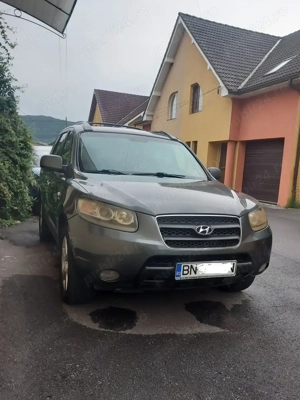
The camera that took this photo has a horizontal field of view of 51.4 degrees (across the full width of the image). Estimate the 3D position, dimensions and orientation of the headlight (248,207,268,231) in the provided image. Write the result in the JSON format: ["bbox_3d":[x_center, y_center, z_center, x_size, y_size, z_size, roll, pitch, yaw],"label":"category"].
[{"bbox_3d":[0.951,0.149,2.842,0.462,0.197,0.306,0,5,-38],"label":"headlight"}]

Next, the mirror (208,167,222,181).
[{"bbox_3d":[0.799,-0.329,3.977,0.235,0.165,0.140,2,4,-23],"label":"mirror"}]

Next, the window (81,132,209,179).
[{"bbox_3d":[-0.075,-0.513,3.552,1.460,0.120,0.810,2,42,-23],"label":"window"}]

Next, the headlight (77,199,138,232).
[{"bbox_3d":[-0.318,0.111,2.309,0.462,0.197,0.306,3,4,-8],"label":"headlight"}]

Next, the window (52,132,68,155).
[{"bbox_3d":[-1.337,-0.671,4.501,0.080,0.480,0.880,23,-4,-23],"label":"window"}]

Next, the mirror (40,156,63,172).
[{"bbox_3d":[-1.017,-0.379,3.215,0.235,0.165,0.140,2,4,-23],"label":"mirror"}]

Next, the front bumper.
[{"bbox_3d":[0.312,0.385,2.567,1.870,0.600,0.640,2,4,-23],"label":"front bumper"}]

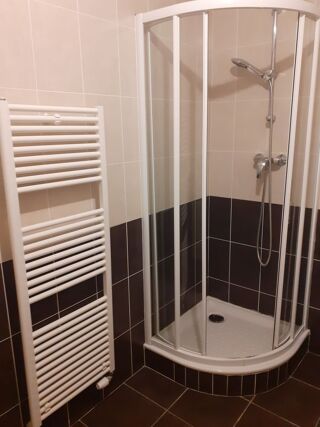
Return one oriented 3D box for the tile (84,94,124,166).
[{"bbox_3d":[-0.277,-0.412,1.659,0.012,0.333,0.238,11,19,38],"label":"tile"}]

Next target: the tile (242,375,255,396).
[{"bbox_3d":[0.514,0.995,1.945,0.073,0.141,0.012,-3,15,-7],"label":"tile"}]

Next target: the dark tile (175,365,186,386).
[{"bbox_3d":[0.123,0.980,2.030,0.086,0.141,0.012,9,17,33],"label":"dark tile"}]

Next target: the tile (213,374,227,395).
[{"bbox_3d":[0.351,0.998,1.946,0.082,0.141,0.012,1,15,8],"label":"tile"}]

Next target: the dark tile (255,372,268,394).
[{"bbox_3d":[0.593,0.990,1.960,0.083,0.141,0.012,-5,15,-15],"label":"dark tile"}]

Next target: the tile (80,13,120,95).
[{"bbox_3d":[-0.283,-0.736,1.575,0.012,0.333,0.238,11,19,38],"label":"tile"}]

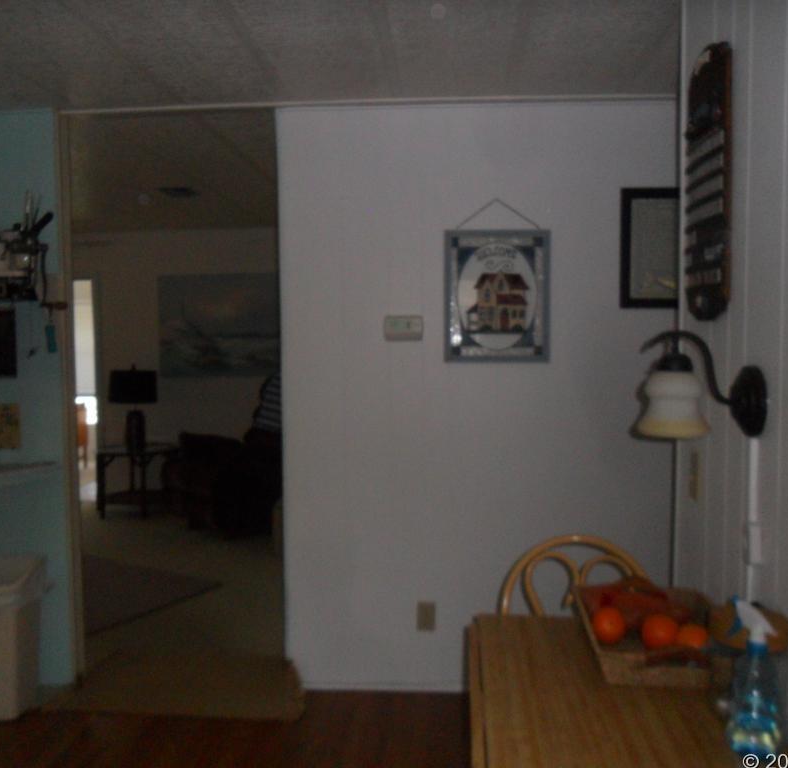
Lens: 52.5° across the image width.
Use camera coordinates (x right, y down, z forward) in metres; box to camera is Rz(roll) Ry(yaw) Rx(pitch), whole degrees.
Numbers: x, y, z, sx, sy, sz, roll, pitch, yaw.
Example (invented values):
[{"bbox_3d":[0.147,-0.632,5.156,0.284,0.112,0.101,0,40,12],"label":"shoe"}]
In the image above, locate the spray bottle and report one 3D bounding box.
[{"bbox_3d":[0.572,0.450,1.261,0.093,0.247,0.072,1,4,18],"label":"spray bottle"}]

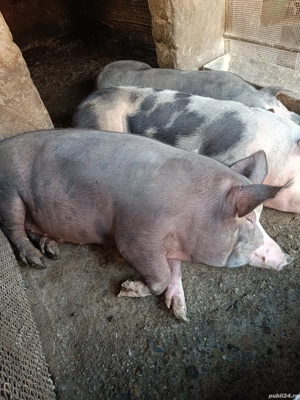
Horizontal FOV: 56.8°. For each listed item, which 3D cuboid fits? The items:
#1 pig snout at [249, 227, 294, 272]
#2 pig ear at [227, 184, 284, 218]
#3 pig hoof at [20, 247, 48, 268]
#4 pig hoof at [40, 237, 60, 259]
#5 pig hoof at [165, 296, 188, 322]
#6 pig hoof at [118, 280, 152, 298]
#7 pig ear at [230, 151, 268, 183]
[{"bbox_3d":[0.432,0.184,1.008,0.120,0.110,0.110,27,52,12],"label":"pig snout"},{"bbox_3d":[0.344,0.009,0.911,0.185,0.060,0.095,-19,76,32],"label":"pig ear"},{"bbox_3d":[-0.516,0.253,1.229,0.100,0.060,0.065,23,52,34],"label":"pig hoof"},{"bbox_3d":[-0.451,0.214,1.256,0.062,0.058,0.085,-34,45,-24],"label":"pig hoof"},{"bbox_3d":[0.090,0.373,0.948,0.062,0.052,0.080,-20,41,-9],"label":"pig hoof"},{"bbox_3d":[-0.053,0.332,1.030,0.120,0.050,0.055,-9,41,4],"label":"pig hoof"},{"bbox_3d":[0.360,-0.117,1.005,0.125,0.105,0.050,-52,25,14],"label":"pig ear"}]

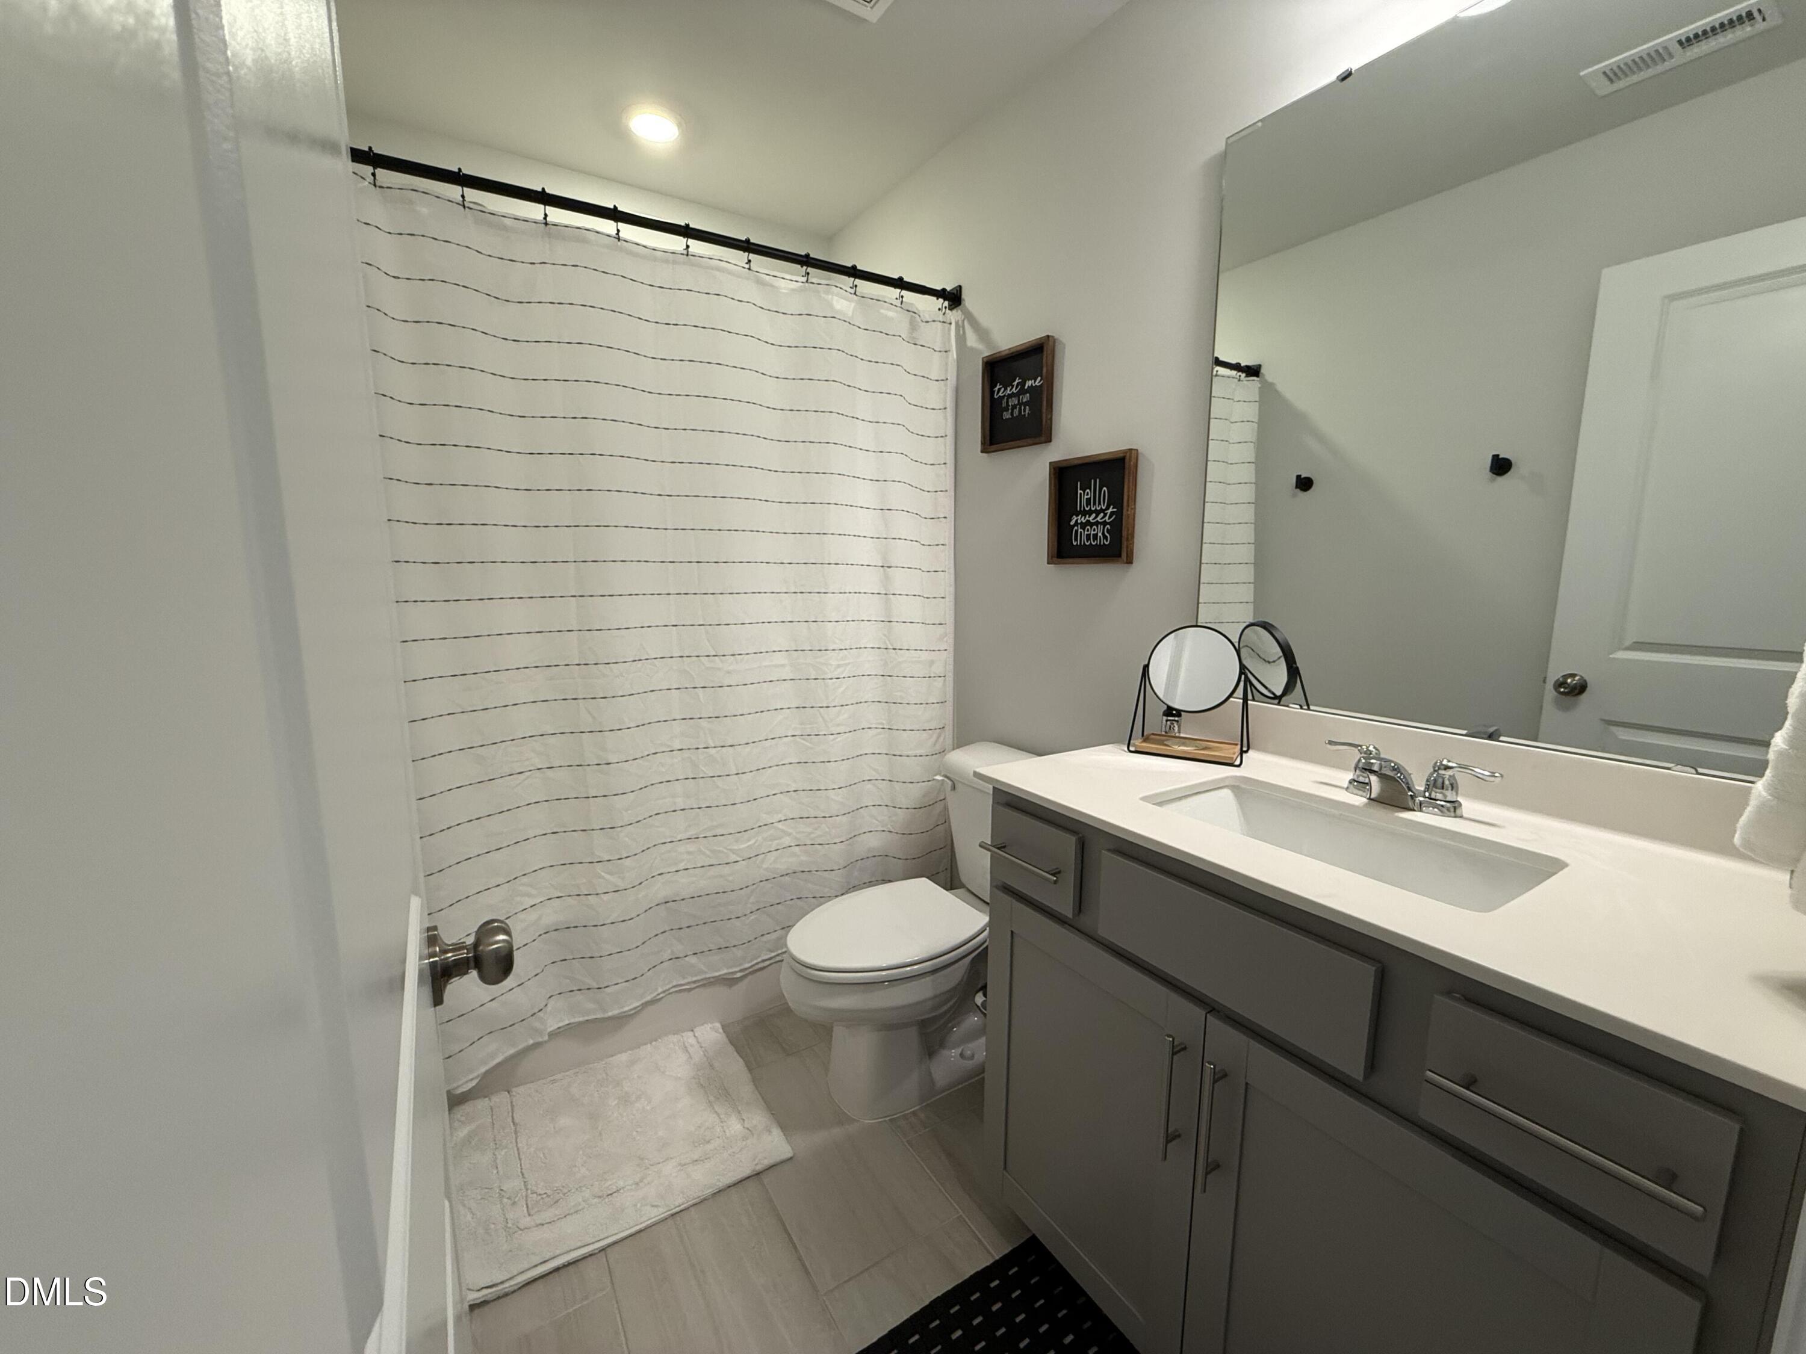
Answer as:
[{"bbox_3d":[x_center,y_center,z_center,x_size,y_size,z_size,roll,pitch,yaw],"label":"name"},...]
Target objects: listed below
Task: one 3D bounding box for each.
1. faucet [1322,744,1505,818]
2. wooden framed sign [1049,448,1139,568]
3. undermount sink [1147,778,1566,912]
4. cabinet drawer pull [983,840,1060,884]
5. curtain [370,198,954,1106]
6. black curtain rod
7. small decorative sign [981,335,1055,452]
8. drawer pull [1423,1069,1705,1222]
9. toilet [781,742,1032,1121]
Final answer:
[{"bbox_3d":[0.741,0.158,1.113,0.158,0.078,0.242,-6,11,-32],"label":"faucet"},{"bbox_3d":[0.445,-0.394,1.736,0.025,0.249,0.250,-6,11,-32],"label":"wooden framed sign"},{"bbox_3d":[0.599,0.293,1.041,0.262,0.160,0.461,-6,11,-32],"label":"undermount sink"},{"bbox_3d":[0.198,0.305,1.219,0.036,0.012,0.184,-6,11,-32],"label":"cabinet drawer pull"},{"bbox_3d":[-0.471,-0.076,1.828,1.488,1.838,0.101,-6,11,-32],"label":"curtain"},{"bbox_3d":[-0.484,-1.022,1.682,1.527,0.057,0.056,-6,11,-32],"label":"black curtain rod"},{"bbox_3d":[0.296,-0.729,1.912,0.025,0.249,0.249,-6,11,-32],"label":"small decorative sign"},{"bbox_3d":[0.575,0.404,0.647,0.036,0.012,0.186,-6,11,-32],"label":"drawer pull"},{"bbox_3d":[0.076,0.631,1.786,0.748,0.765,0.430,-6,11,-32],"label":"toilet"}]

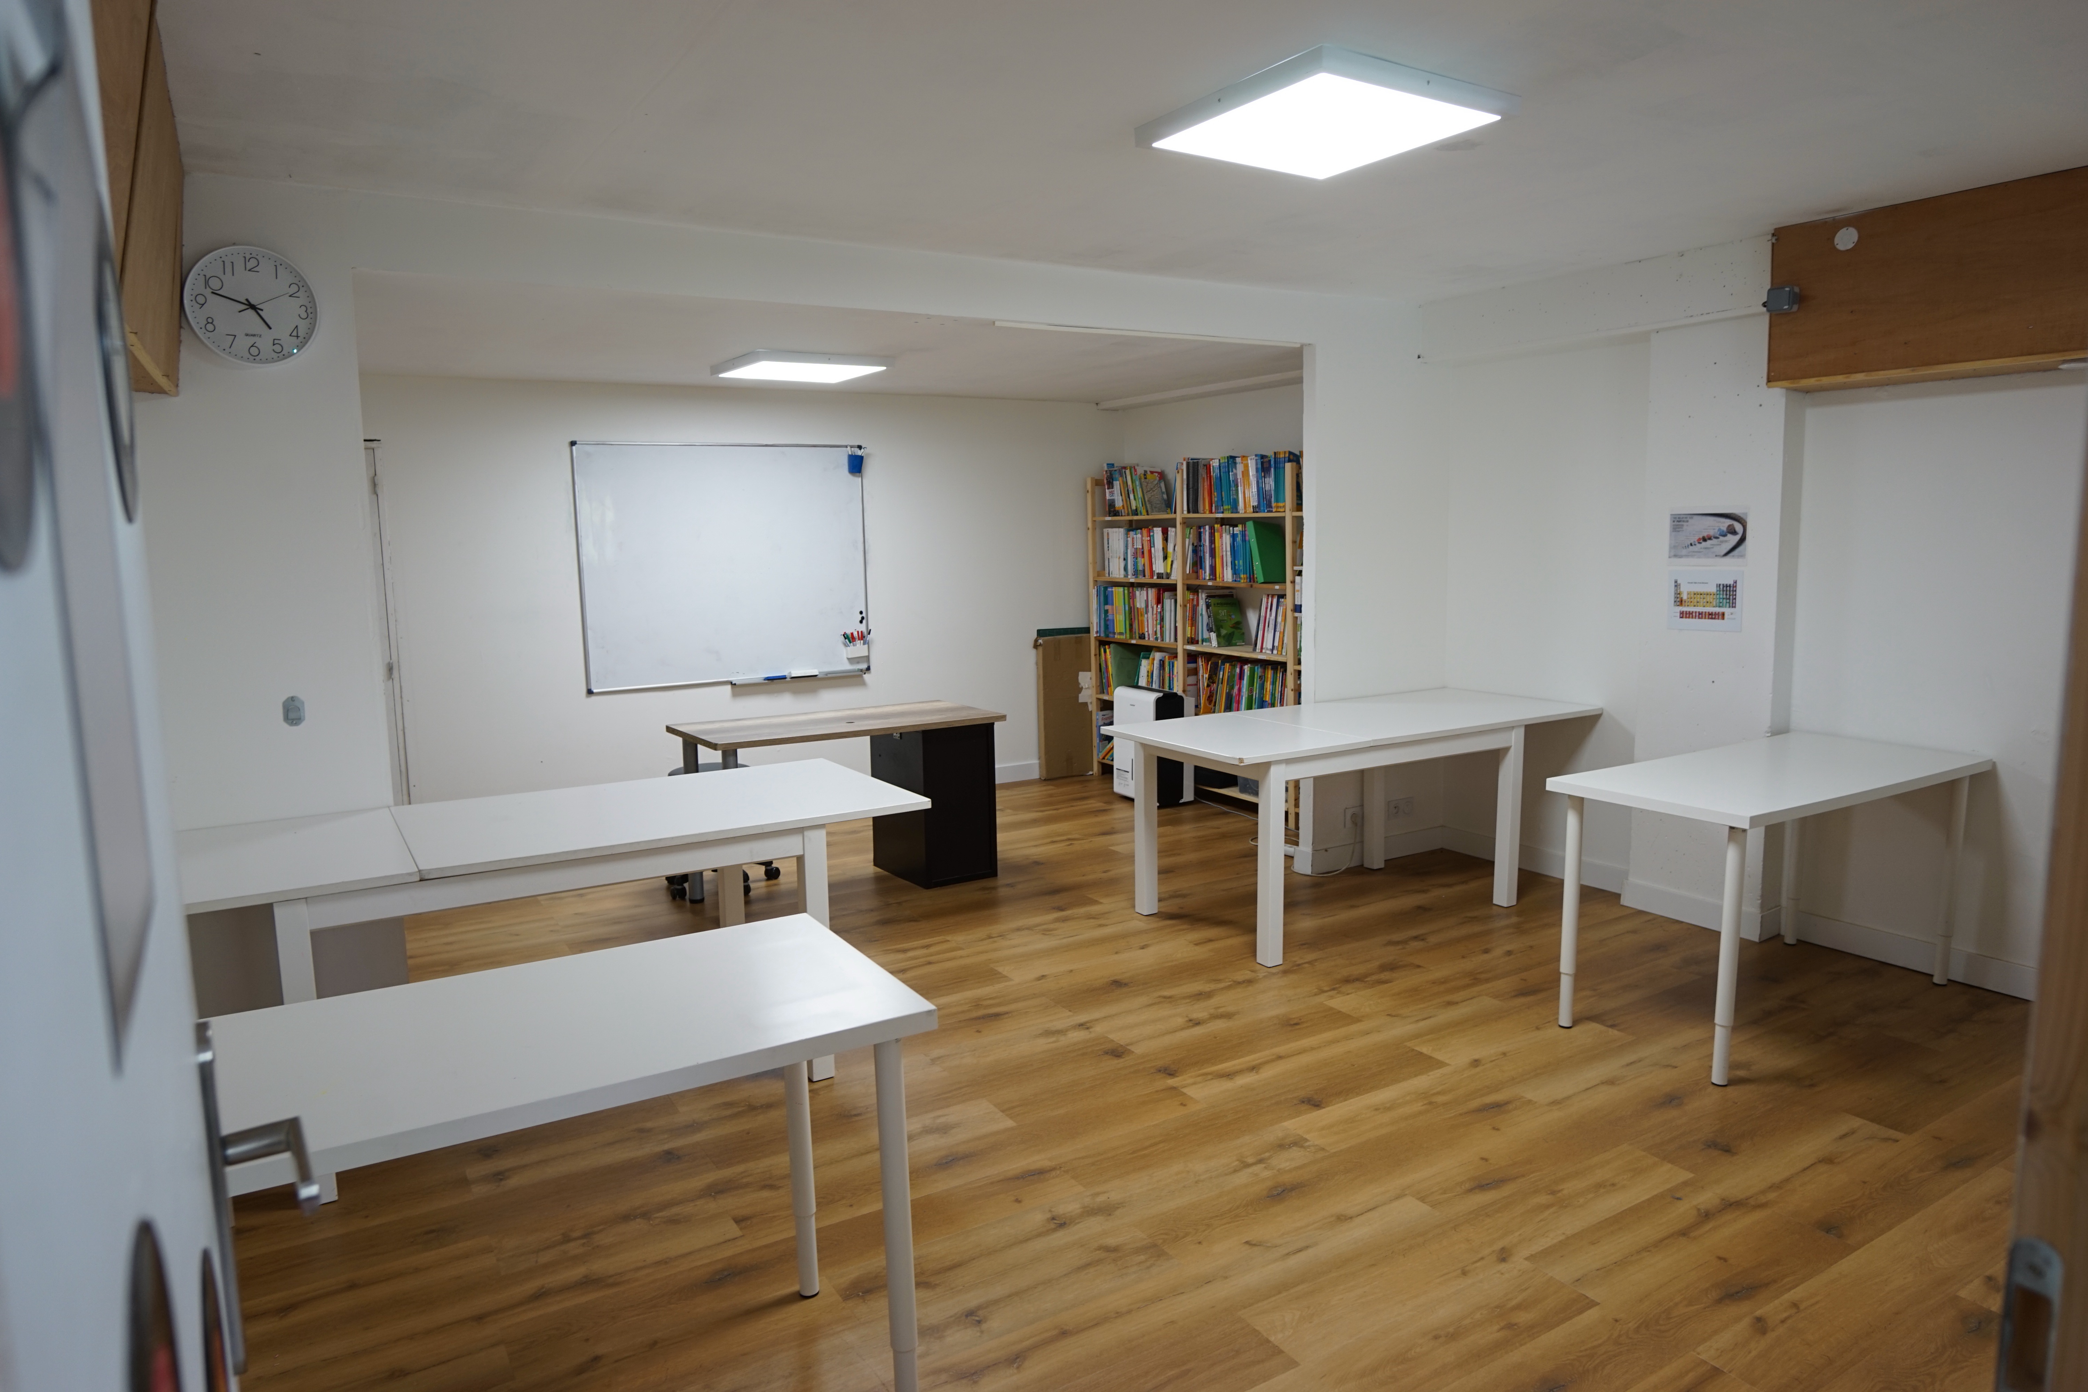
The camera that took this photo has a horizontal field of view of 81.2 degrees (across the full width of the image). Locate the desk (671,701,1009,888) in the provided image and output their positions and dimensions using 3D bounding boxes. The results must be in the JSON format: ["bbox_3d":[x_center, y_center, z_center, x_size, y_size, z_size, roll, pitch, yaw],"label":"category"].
[{"bbox_3d":[-0.857,0.451,5.262,1.288,0.707,0.644,-6,9,-33],"label":"desk"}]

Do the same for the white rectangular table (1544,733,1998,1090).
[{"bbox_3d":[2.263,0.583,3.800,1.411,0.730,0.596,-6,9,-32],"label":"white rectangular table"}]

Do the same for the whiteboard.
[{"bbox_3d":[-1.582,-0.669,6.217,1.488,1.196,0.030,-6,9,-32],"label":"whiteboard"}]

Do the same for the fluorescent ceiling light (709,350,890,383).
[{"bbox_3d":[-1.067,-1.442,5.365,0.620,0.048,0.620,-6,9,-32],"label":"fluorescent ceiling light"}]

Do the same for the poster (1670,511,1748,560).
[{"bbox_3d":[2.373,-0.571,4.352,0.008,0.197,0.283,-6,9,-32],"label":"poster"}]

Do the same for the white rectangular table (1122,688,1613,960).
[{"bbox_3d":[1.254,0.453,4.843,1.906,0.745,0.807,-6,9,-31],"label":"white rectangular table"}]

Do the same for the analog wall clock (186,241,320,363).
[{"bbox_3d":[-1.960,-0.969,3.016,0.287,0.287,0.044,-6,9,-32],"label":"analog wall clock"}]

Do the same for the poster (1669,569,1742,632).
[{"bbox_3d":[2.378,-0.341,4.382,0.008,0.215,0.275,-6,9,-32],"label":"poster"}]

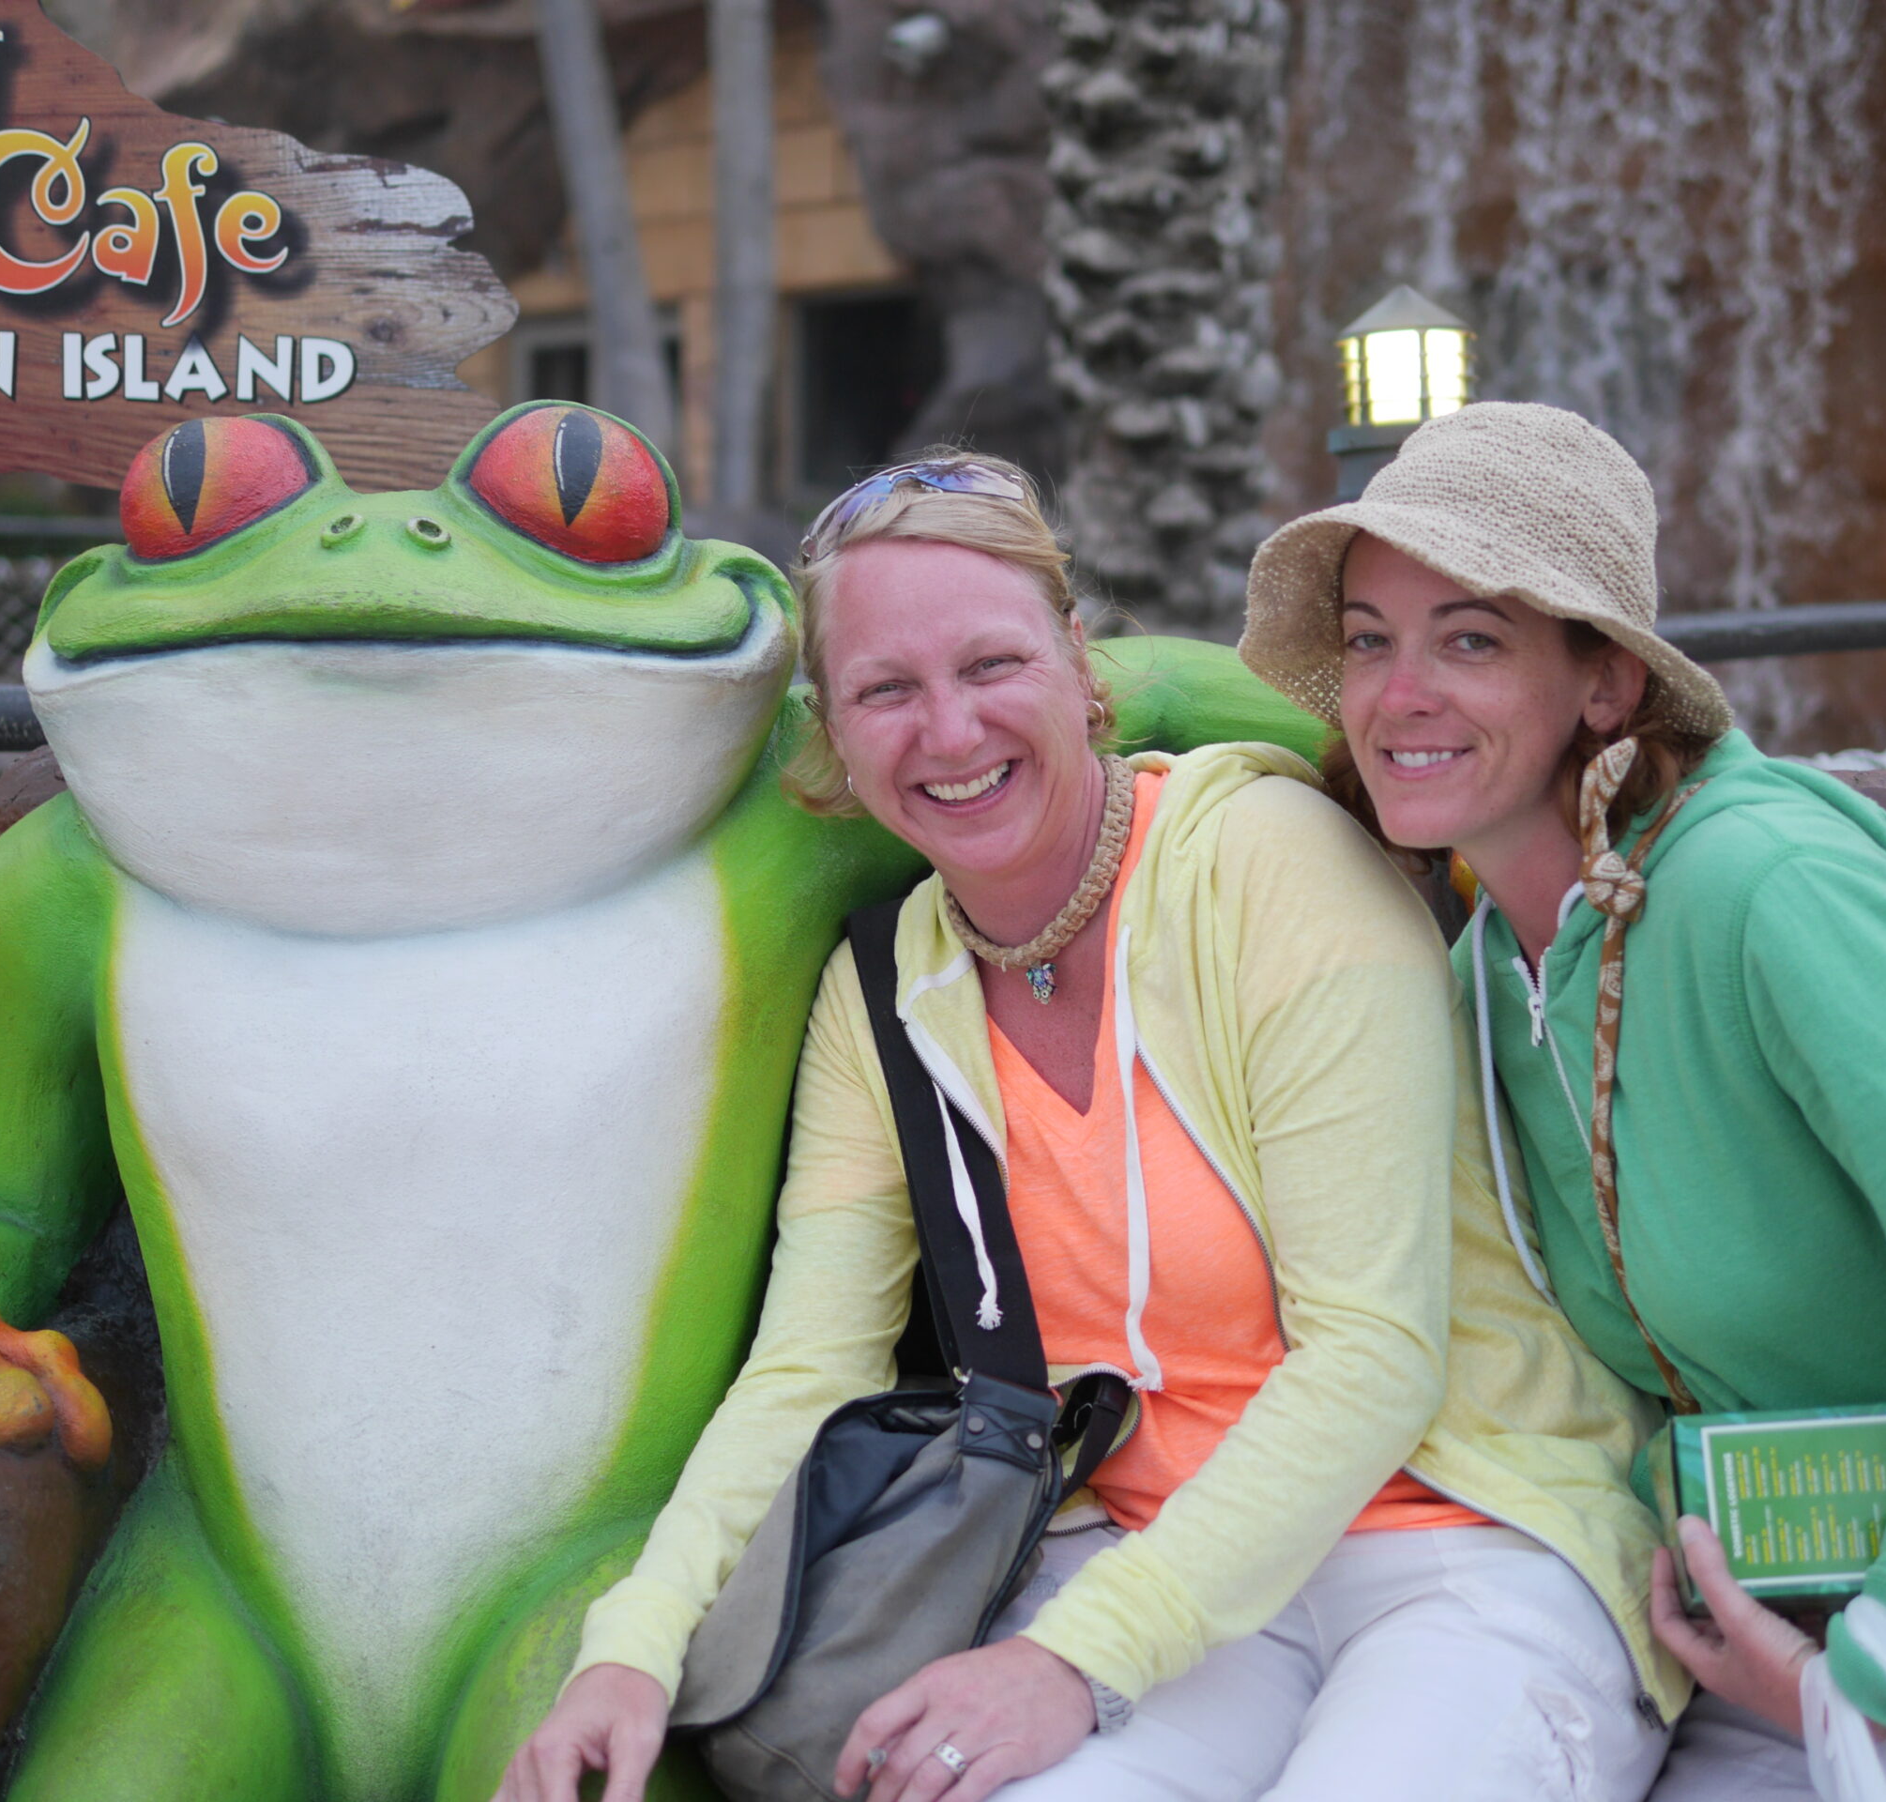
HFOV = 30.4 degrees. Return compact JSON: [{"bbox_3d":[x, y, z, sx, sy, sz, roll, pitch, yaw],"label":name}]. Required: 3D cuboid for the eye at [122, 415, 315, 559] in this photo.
[{"bbox_3d":[-0.423,-0.241,2.030,0.108,0.083,0.083,-1,4,3],"label":"eye"}]

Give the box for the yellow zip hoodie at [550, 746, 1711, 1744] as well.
[{"bbox_3d":[0.153,0.187,1.973,0.520,0.550,0.580,0,4,22],"label":"yellow zip hoodie"}]

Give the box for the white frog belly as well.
[{"bbox_3d":[-0.312,0.242,2.060,0.355,0.530,0.180,-1,4,-3],"label":"white frog belly"}]

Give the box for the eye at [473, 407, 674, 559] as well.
[{"bbox_3d":[-0.217,-0.242,2.020,0.118,0.092,0.085,-2,4,-7],"label":"eye"}]

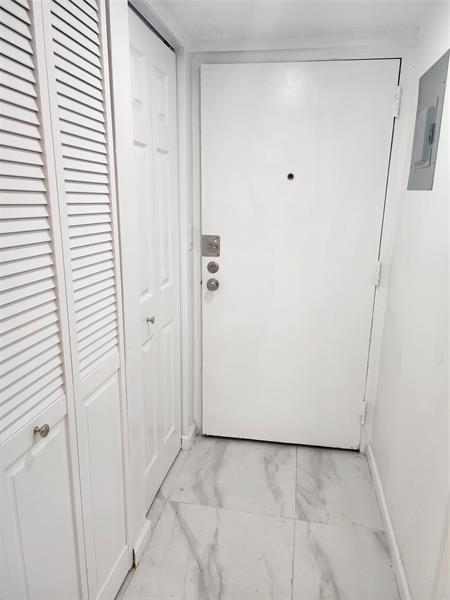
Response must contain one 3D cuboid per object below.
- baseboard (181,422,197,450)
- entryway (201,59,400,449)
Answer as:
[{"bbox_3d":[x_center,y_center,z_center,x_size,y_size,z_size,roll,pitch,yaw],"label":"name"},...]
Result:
[{"bbox_3d":[-0.211,0.805,2.347,0.055,0.080,0.141,2,14,7],"label":"baseboard"},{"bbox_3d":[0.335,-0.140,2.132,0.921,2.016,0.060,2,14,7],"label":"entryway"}]

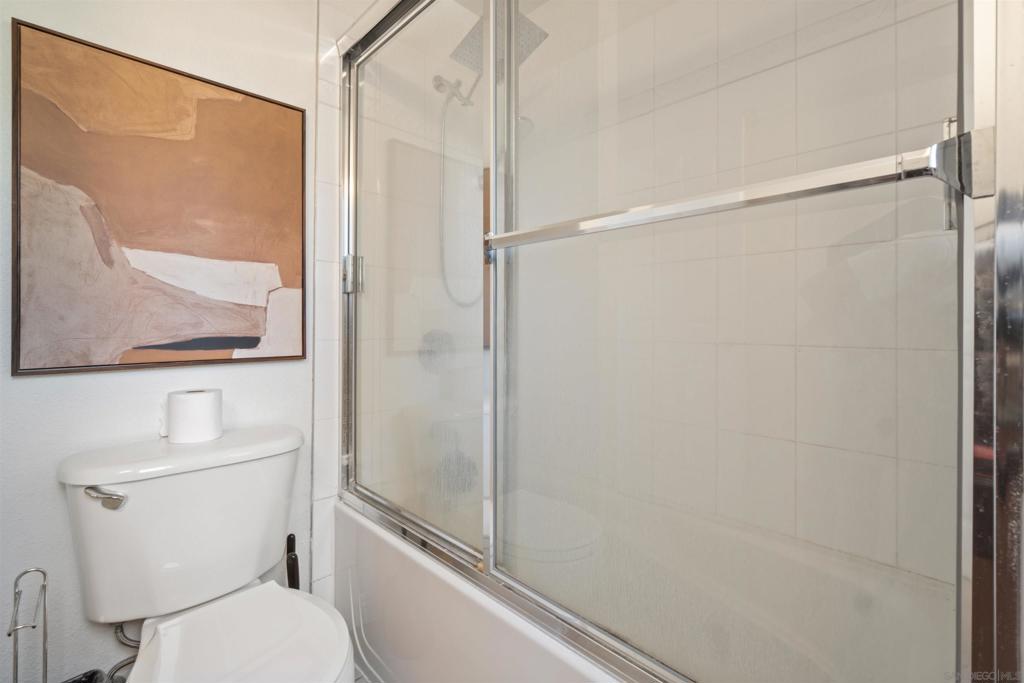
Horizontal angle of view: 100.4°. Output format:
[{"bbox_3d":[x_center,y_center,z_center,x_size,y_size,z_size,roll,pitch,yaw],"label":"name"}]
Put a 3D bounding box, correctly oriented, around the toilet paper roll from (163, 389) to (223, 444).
[{"bbox_3d":[-0.779,0.182,1.050,0.109,0.113,0.109,0,0,-43],"label":"toilet paper roll"}]

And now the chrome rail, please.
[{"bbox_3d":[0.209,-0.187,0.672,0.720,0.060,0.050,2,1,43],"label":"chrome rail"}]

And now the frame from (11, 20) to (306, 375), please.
[{"bbox_3d":[-0.865,-0.312,1.128,0.598,0.762,0.035,0,0,-43],"label":"frame"}]

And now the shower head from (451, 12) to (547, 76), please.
[{"bbox_3d":[-0.044,-1.019,1.462,0.250,0.035,0.250,-3,-15,-46],"label":"shower head"}]

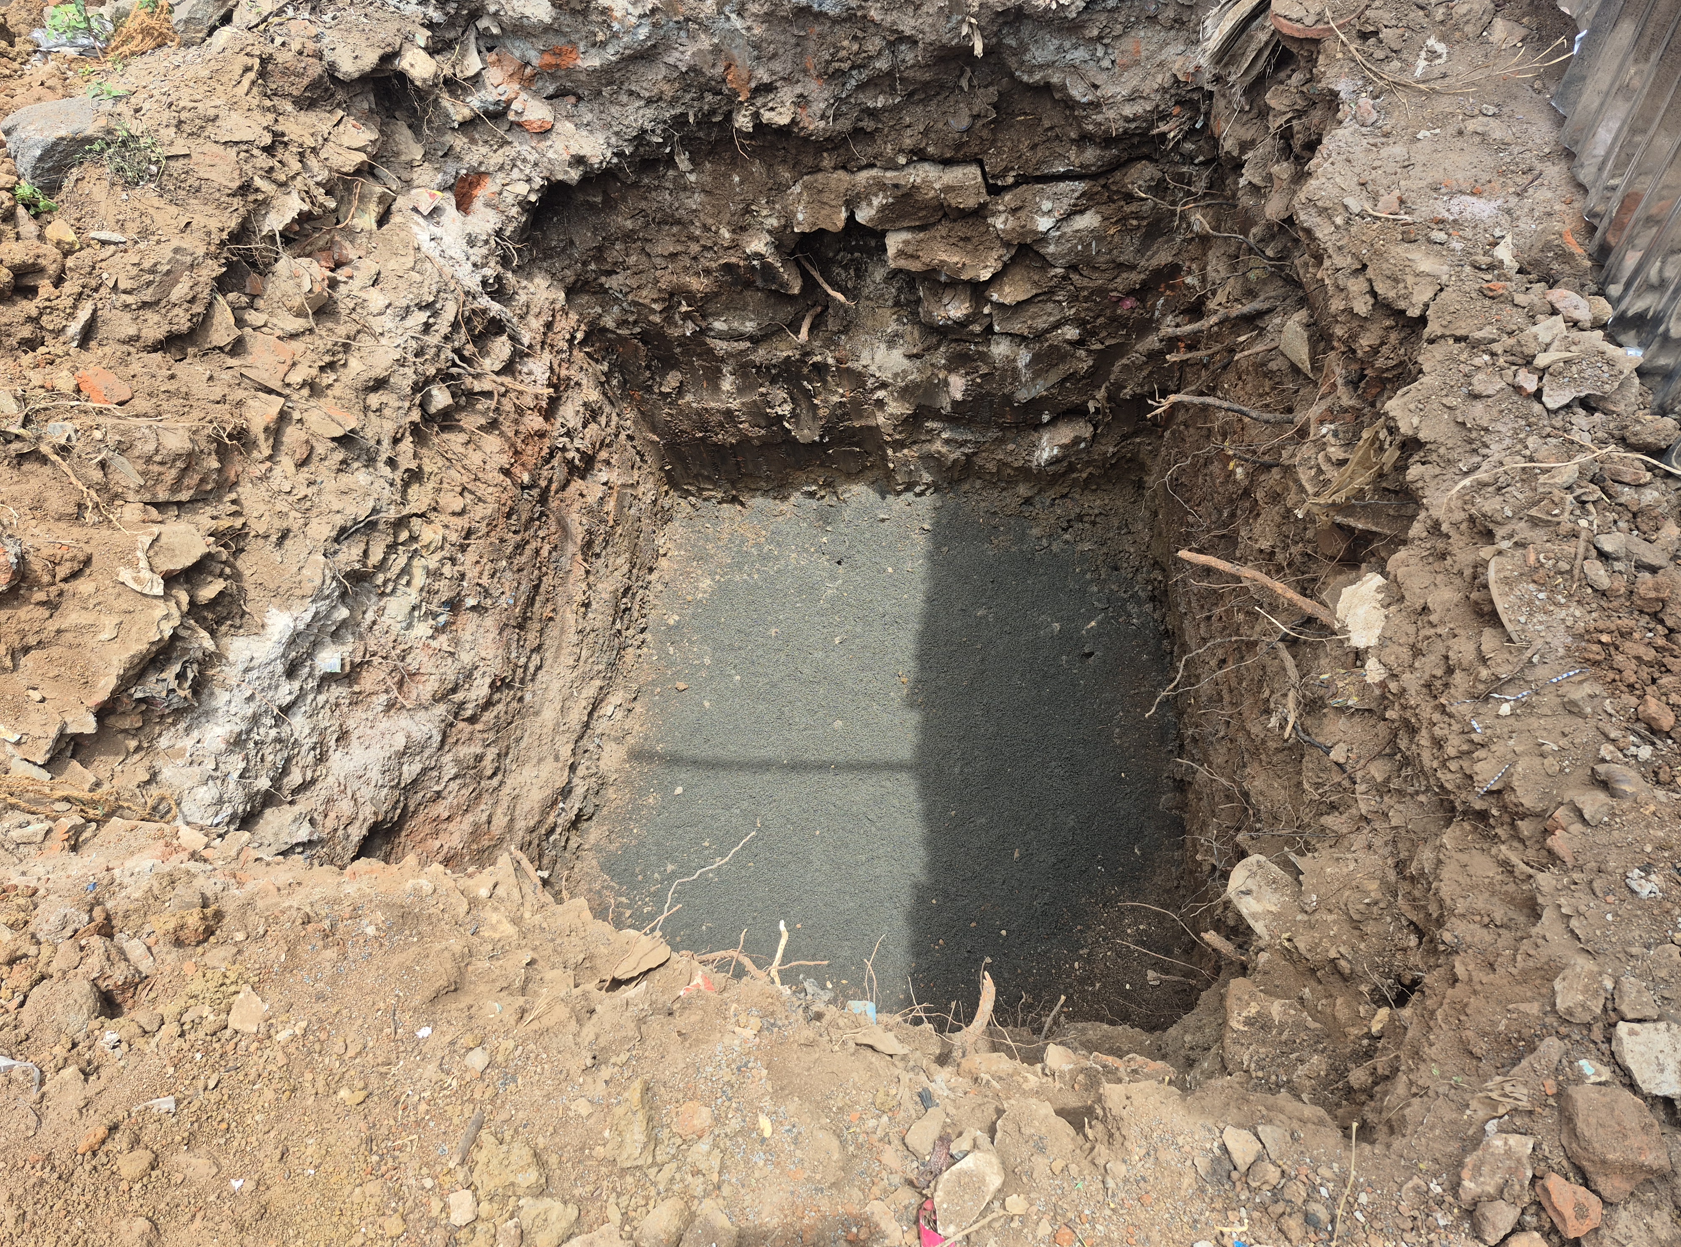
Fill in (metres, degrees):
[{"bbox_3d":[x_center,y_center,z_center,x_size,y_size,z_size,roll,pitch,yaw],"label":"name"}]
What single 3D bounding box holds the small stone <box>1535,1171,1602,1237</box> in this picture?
[{"bbox_3d":[0.802,0.641,1.234,0.043,0.035,0.070,-25,65,-13],"label":"small stone"}]

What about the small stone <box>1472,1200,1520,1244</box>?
[{"bbox_3d":[0.744,0.675,1.269,0.054,0.026,0.029,-35,67,-17],"label":"small stone"}]

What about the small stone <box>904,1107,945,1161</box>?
[{"bbox_3d":[0.100,0.588,1.295,0.030,0.023,0.056,35,67,17],"label":"small stone"}]

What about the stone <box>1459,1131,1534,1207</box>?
[{"bbox_3d":[0.757,0.630,1.284,0.076,0.042,0.076,6,62,3],"label":"stone"}]

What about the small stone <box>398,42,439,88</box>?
[{"bbox_3d":[-0.863,-1.144,2.285,0.088,0.066,0.075,40,69,19],"label":"small stone"}]

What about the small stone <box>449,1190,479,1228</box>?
[{"bbox_3d":[-0.425,0.660,1.260,0.028,0.017,0.033,-11,62,-6],"label":"small stone"}]

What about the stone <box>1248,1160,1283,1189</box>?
[{"bbox_3d":[0.481,0.625,1.265,0.036,0.021,0.030,10,62,5],"label":"stone"}]

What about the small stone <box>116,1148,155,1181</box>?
[{"bbox_3d":[-0.801,0.615,1.270,0.040,0.020,0.032,-15,63,-8],"label":"small stone"}]

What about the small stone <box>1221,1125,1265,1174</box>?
[{"bbox_3d":[0.460,0.602,1.277,0.037,0.024,0.052,-16,63,-8],"label":"small stone"}]

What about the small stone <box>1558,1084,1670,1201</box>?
[{"bbox_3d":[0.861,0.578,1.244,0.092,0.069,0.115,-24,65,-12],"label":"small stone"}]

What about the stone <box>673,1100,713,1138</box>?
[{"bbox_3d":[-0.172,0.577,1.302,0.037,0.022,0.042,40,69,19],"label":"stone"}]

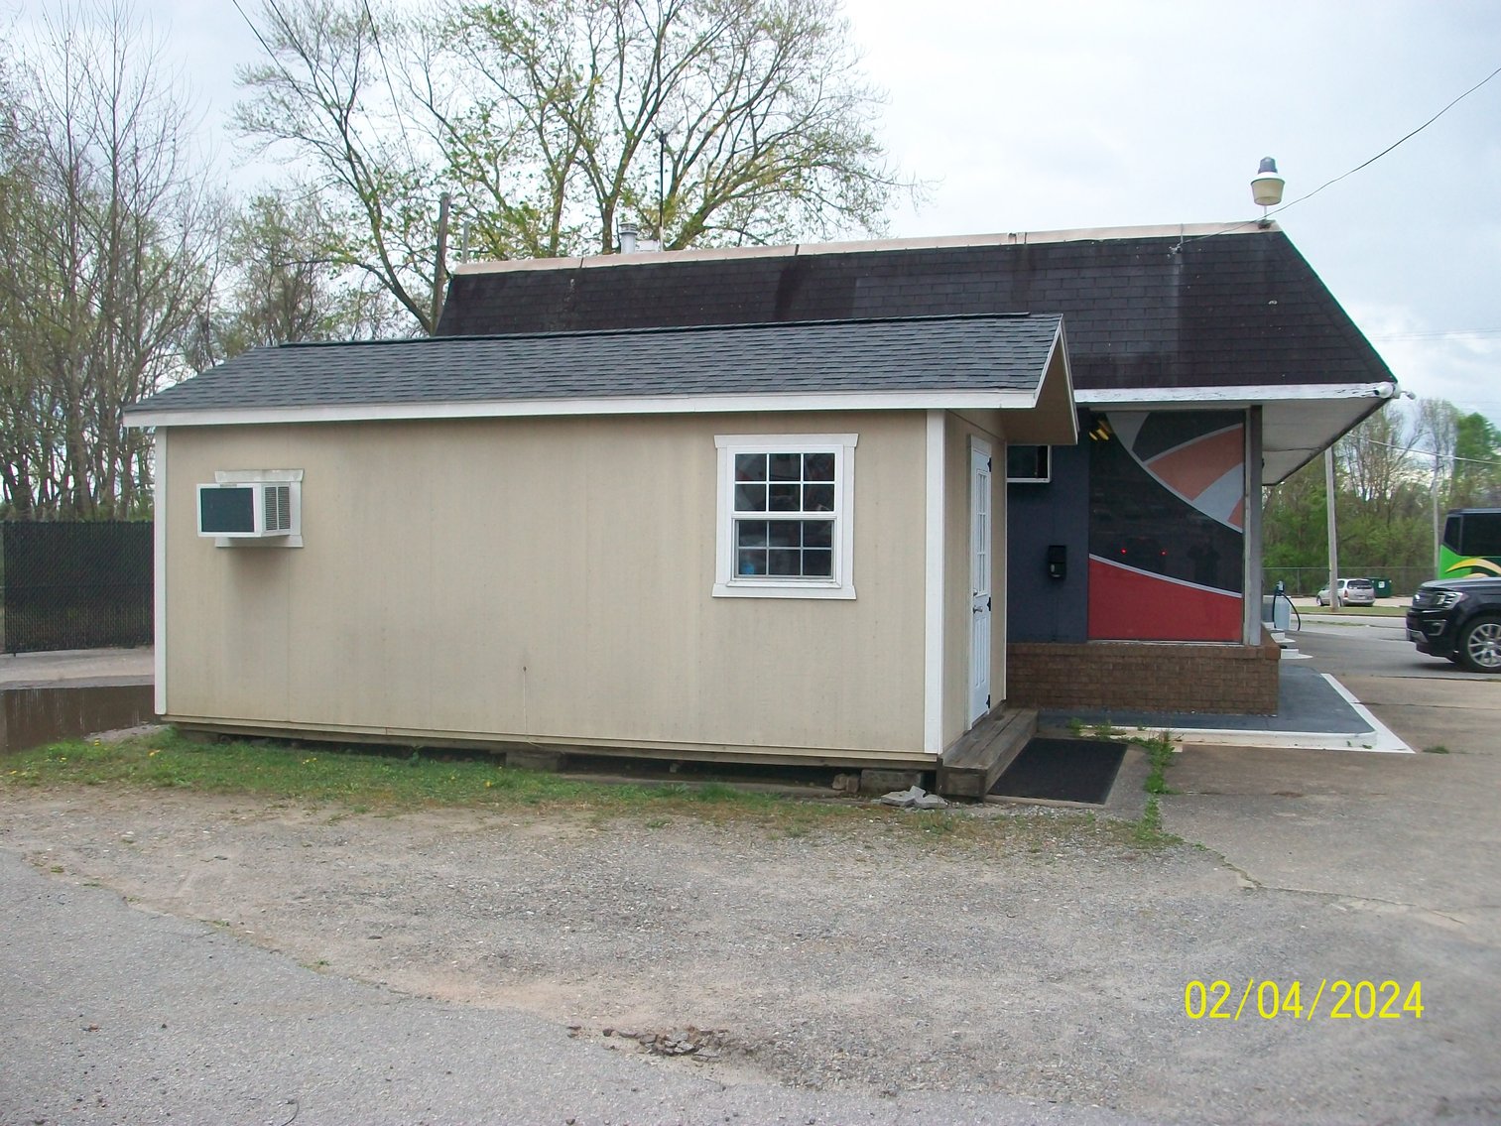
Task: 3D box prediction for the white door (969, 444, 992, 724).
[{"bbox_3d":[1.727,0.170,11.072,0.050,2.050,0.930,1,2,17],"label":"white door"}]

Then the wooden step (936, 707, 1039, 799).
[{"bbox_3d":[1.822,1.369,10.920,0.280,0.190,3.060,1,2,17],"label":"wooden step"}]

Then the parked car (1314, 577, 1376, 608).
[{"bbox_3d":[37.099,1.866,92.000,1.880,1.730,4.920,0,1,1],"label":"parked car"}]

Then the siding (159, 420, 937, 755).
[{"bbox_3d":[-1.678,0.107,10.441,5.950,2.270,0.050,1,2,17],"label":"siding"}]

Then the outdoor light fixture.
[{"bbox_3d":[4.805,-3.477,13.700,0.310,0.600,0.310,1,2,17],"label":"outdoor light fixture"}]

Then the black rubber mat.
[{"bbox_3d":[2.277,1.465,10.653,0.750,0.015,2.680,1,2,17],"label":"black rubber mat"}]

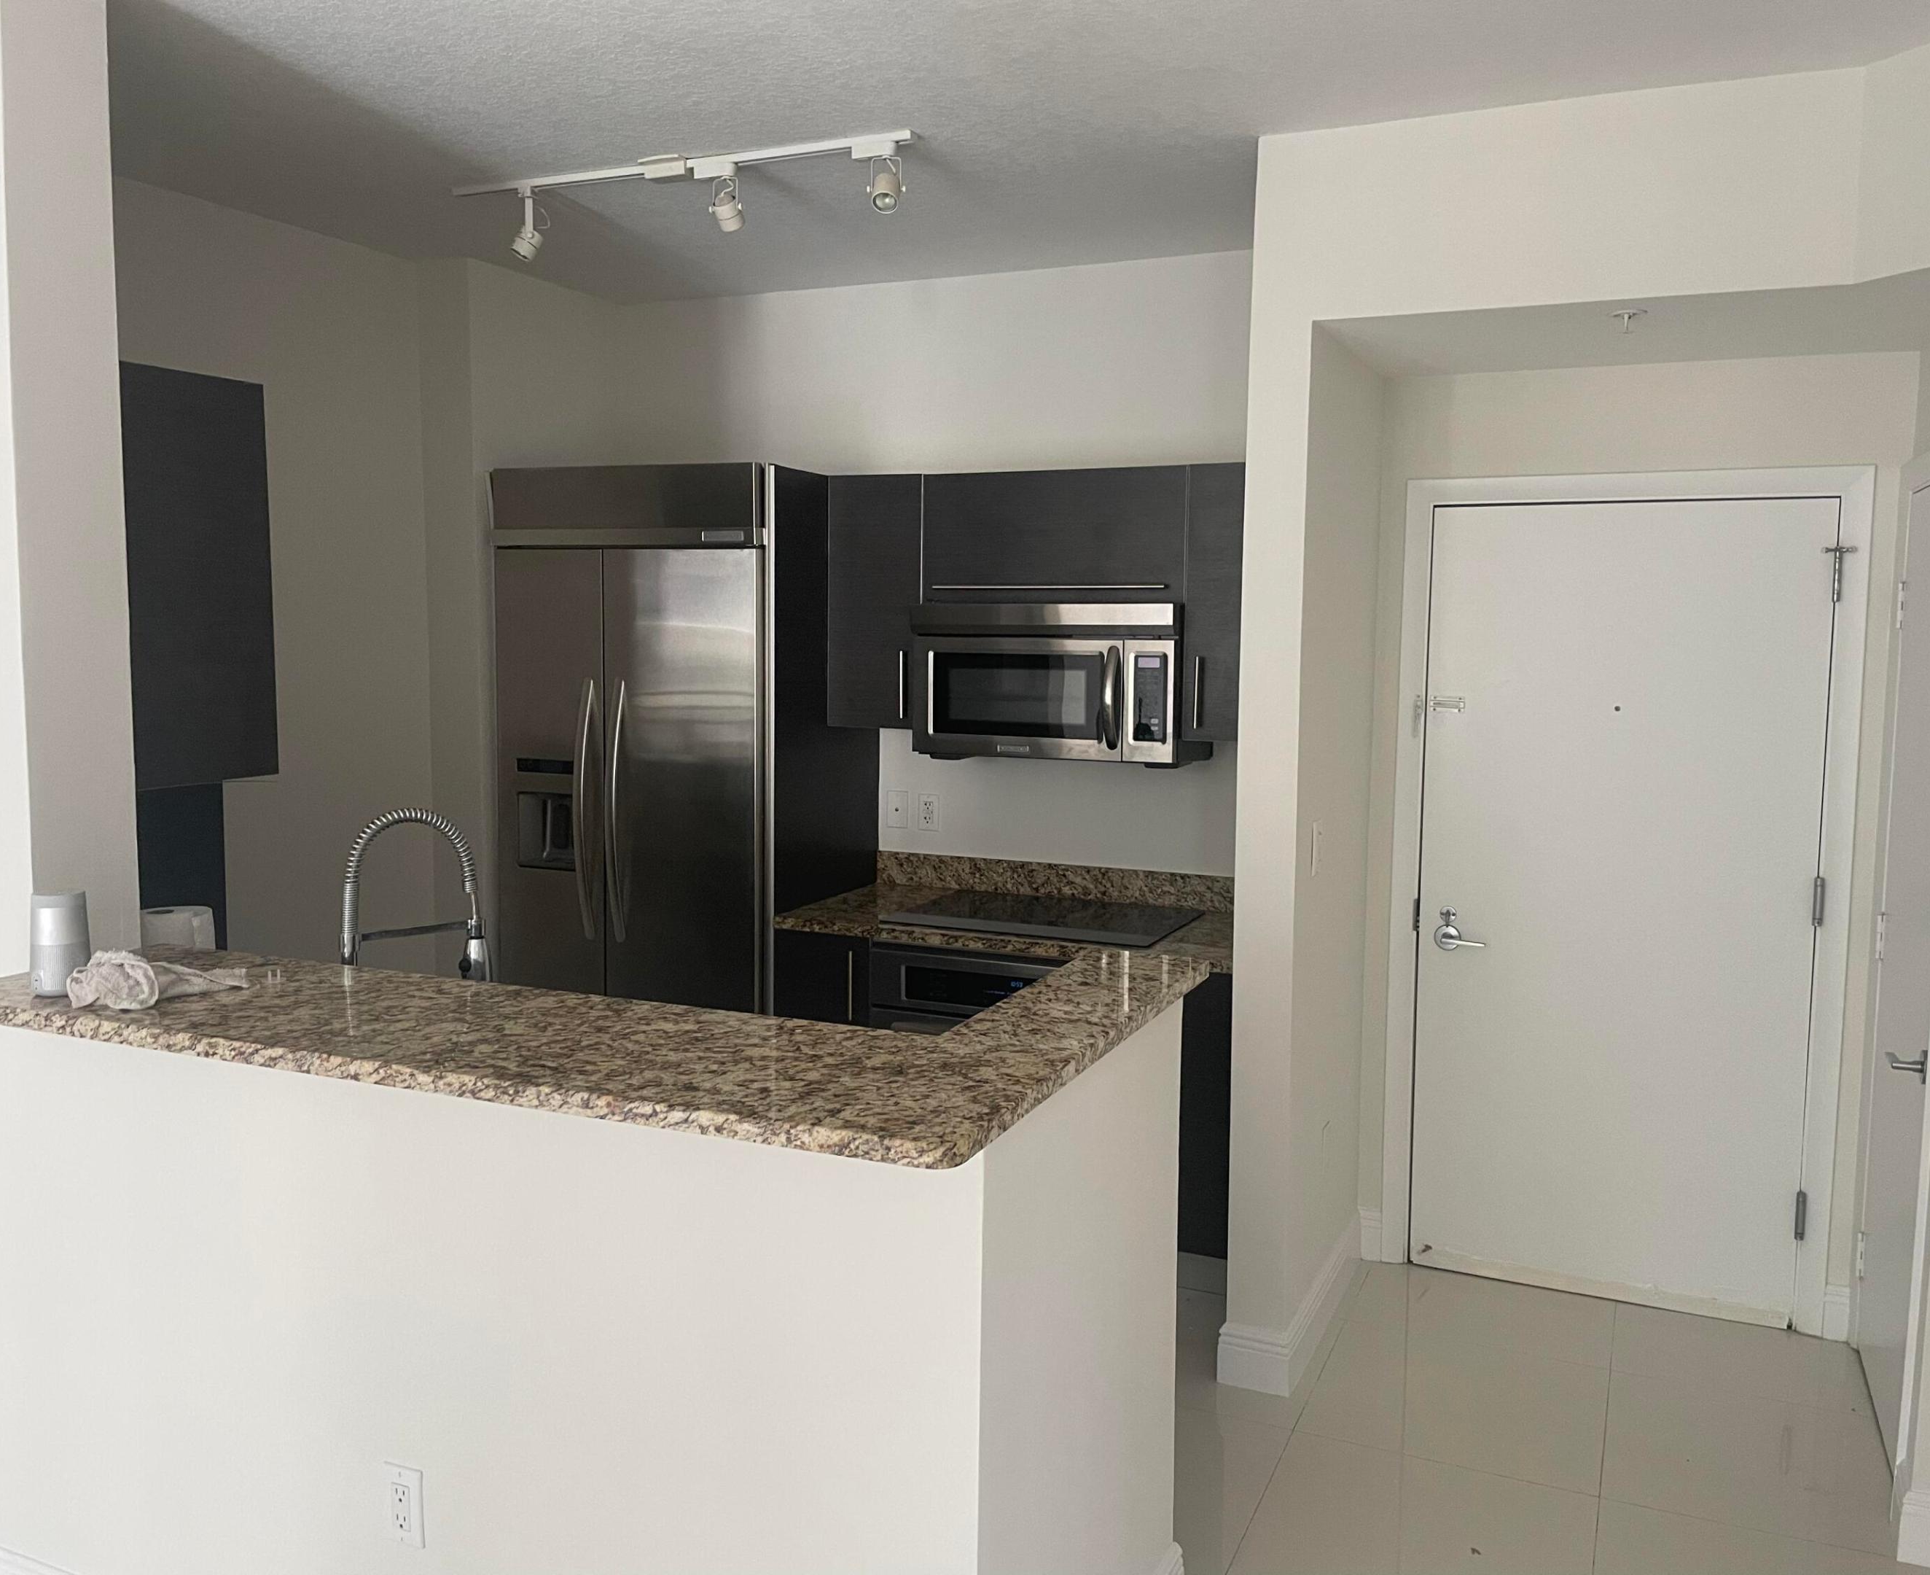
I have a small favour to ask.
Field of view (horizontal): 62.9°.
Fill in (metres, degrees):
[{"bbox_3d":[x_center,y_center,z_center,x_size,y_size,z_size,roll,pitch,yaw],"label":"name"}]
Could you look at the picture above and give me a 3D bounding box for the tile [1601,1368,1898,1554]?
[{"bbox_3d":[1.617,1.389,3.270,0.532,0.012,0.616,3,5,24],"label":"tile"}]

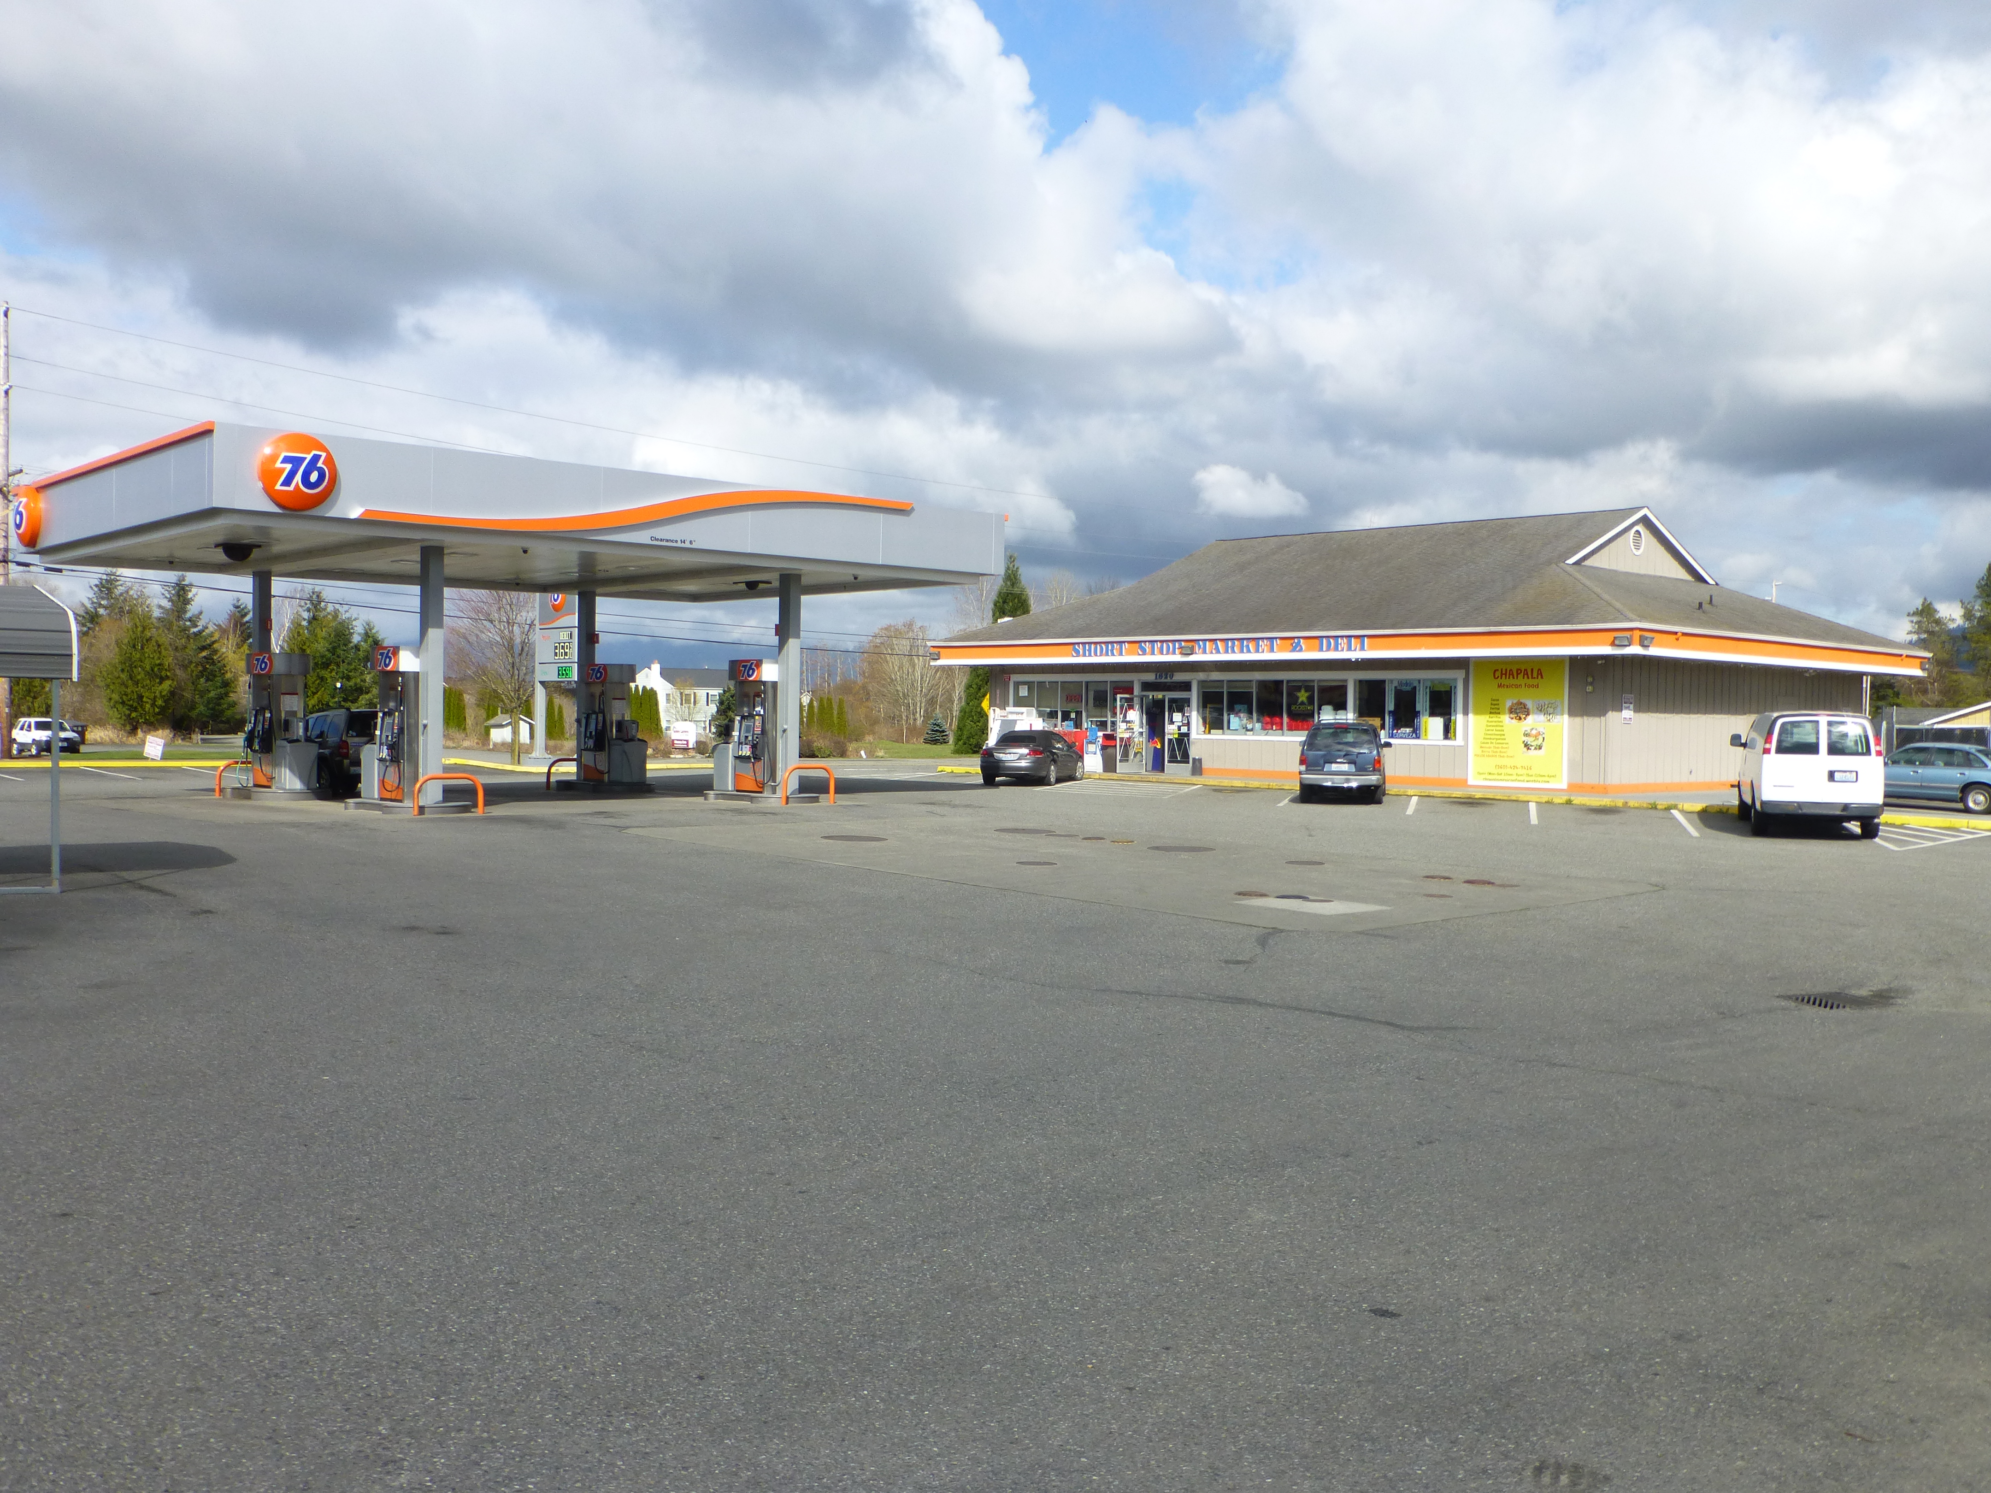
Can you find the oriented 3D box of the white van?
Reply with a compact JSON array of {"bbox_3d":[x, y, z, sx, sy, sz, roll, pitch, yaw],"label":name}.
[{"bbox_3d":[15.343,0.485,32.829,2.000,2.140,5.800,1,1,18],"label":"white van"}]

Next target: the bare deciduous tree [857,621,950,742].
[{"bbox_3d":[-5.183,-3.786,100.000,5.409,7.122,5.409,1,1,-3],"label":"bare deciduous tree"}]

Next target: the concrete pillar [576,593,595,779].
[{"bbox_3d":[-9.358,-1.366,39.371,0.280,4.320,0.400,0,1,-42],"label":"concrete pillar"}]

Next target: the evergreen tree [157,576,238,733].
[{"bbox_3d":[-54.160,-6.276,117.000,5.801,10.758,5.801,0,1,-25],"label":"evergreen tree"}]

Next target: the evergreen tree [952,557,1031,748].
[{"bbox_3d":[0.691,-3.899,73.000,5.001,8.456,5.001,1,1,0],"label":"evergreen tree"}]

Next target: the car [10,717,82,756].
[{"bbox_3d":[-44.303,-0.457,80.500,1.800,1.750,4.400,0,2,-45],"label":"car"}]

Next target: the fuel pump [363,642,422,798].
[{"bbox_3d":[-10.286,-0.402,29.982,0.680,2.600,1.280,0,1,-42],"label":"fuel pump"}]

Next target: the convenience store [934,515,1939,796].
[{"bbox_3d":[12.403,-2.907,51.321,18.058,7.352,22.605,0,2,-44],"label":"convenience store"}]

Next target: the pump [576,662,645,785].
[{"bbox_3d":[-8.658,-0.493,38.428,0.640,2.590,1.150,0,2,-42],"label":"pump"}]

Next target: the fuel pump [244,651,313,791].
[{"bbox_3d":[-13.925,-0.481,33.542,0.640,2.590,1.150,0,2,-42],"label":"fuel pump"}]

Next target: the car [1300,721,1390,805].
[{"bbox_3d":[7.918,0.318,39.018,1.800,1.730,4.790,1,1,13],"label":"car"}]

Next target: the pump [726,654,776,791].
[{"bbox_3d":[-4.752,-0.413,34.601,0.680,2.590,1.200,0,1,-42],"label":"pump"}]

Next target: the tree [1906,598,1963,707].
[{"bbox_3d":[67.984,-5.112,125.031,3.900,11.300,3.900,1,1,28],"label":"tree"}]

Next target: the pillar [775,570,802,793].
[{"bbox_3d":[-3.926,-1.202,33.206,0.250,4.216,0.349,0,2,-42],"label":"pillar"}]

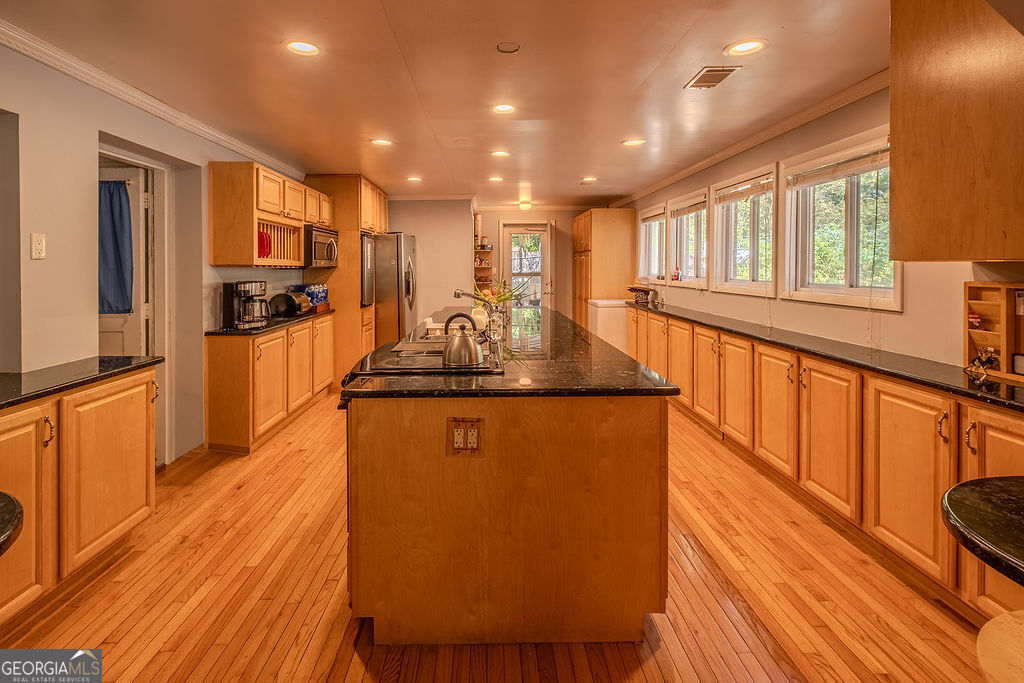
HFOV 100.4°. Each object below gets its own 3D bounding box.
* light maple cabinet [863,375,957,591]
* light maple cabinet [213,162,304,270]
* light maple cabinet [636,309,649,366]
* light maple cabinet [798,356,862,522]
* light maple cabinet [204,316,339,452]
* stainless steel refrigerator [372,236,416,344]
[{"bbox_3d":[1.788,0.530,1.759,0.360,0.690,0.393,0,5,-3],"label":"light maple cabinet"},{"bbox_3d":[-2.065,-1.007,3.540,0.325,0.753,0.860,0,8,-3],"label":"light maple cabinet"},{"bbox_3d":[1.607,0.016,4.684,0.360,0.690,0.361,0,5,-3],"label":"light maple cabinet"},{"bbox_3d":[1.788,0.473,2.175,0.360,0.765,0.400,0,8,-3],"label":"light maple cabinet"},{"bbox_3d":[-2.101,0.235,3.940,0.340,0.885,1.680,0,8,-3],"label":"light maple cabinet"},{"bbox_3d":[-1.866,-0.564,5.905,0.860,1.795,0.910,0,8,-3],"label":"stainless steel refrigerator"}]

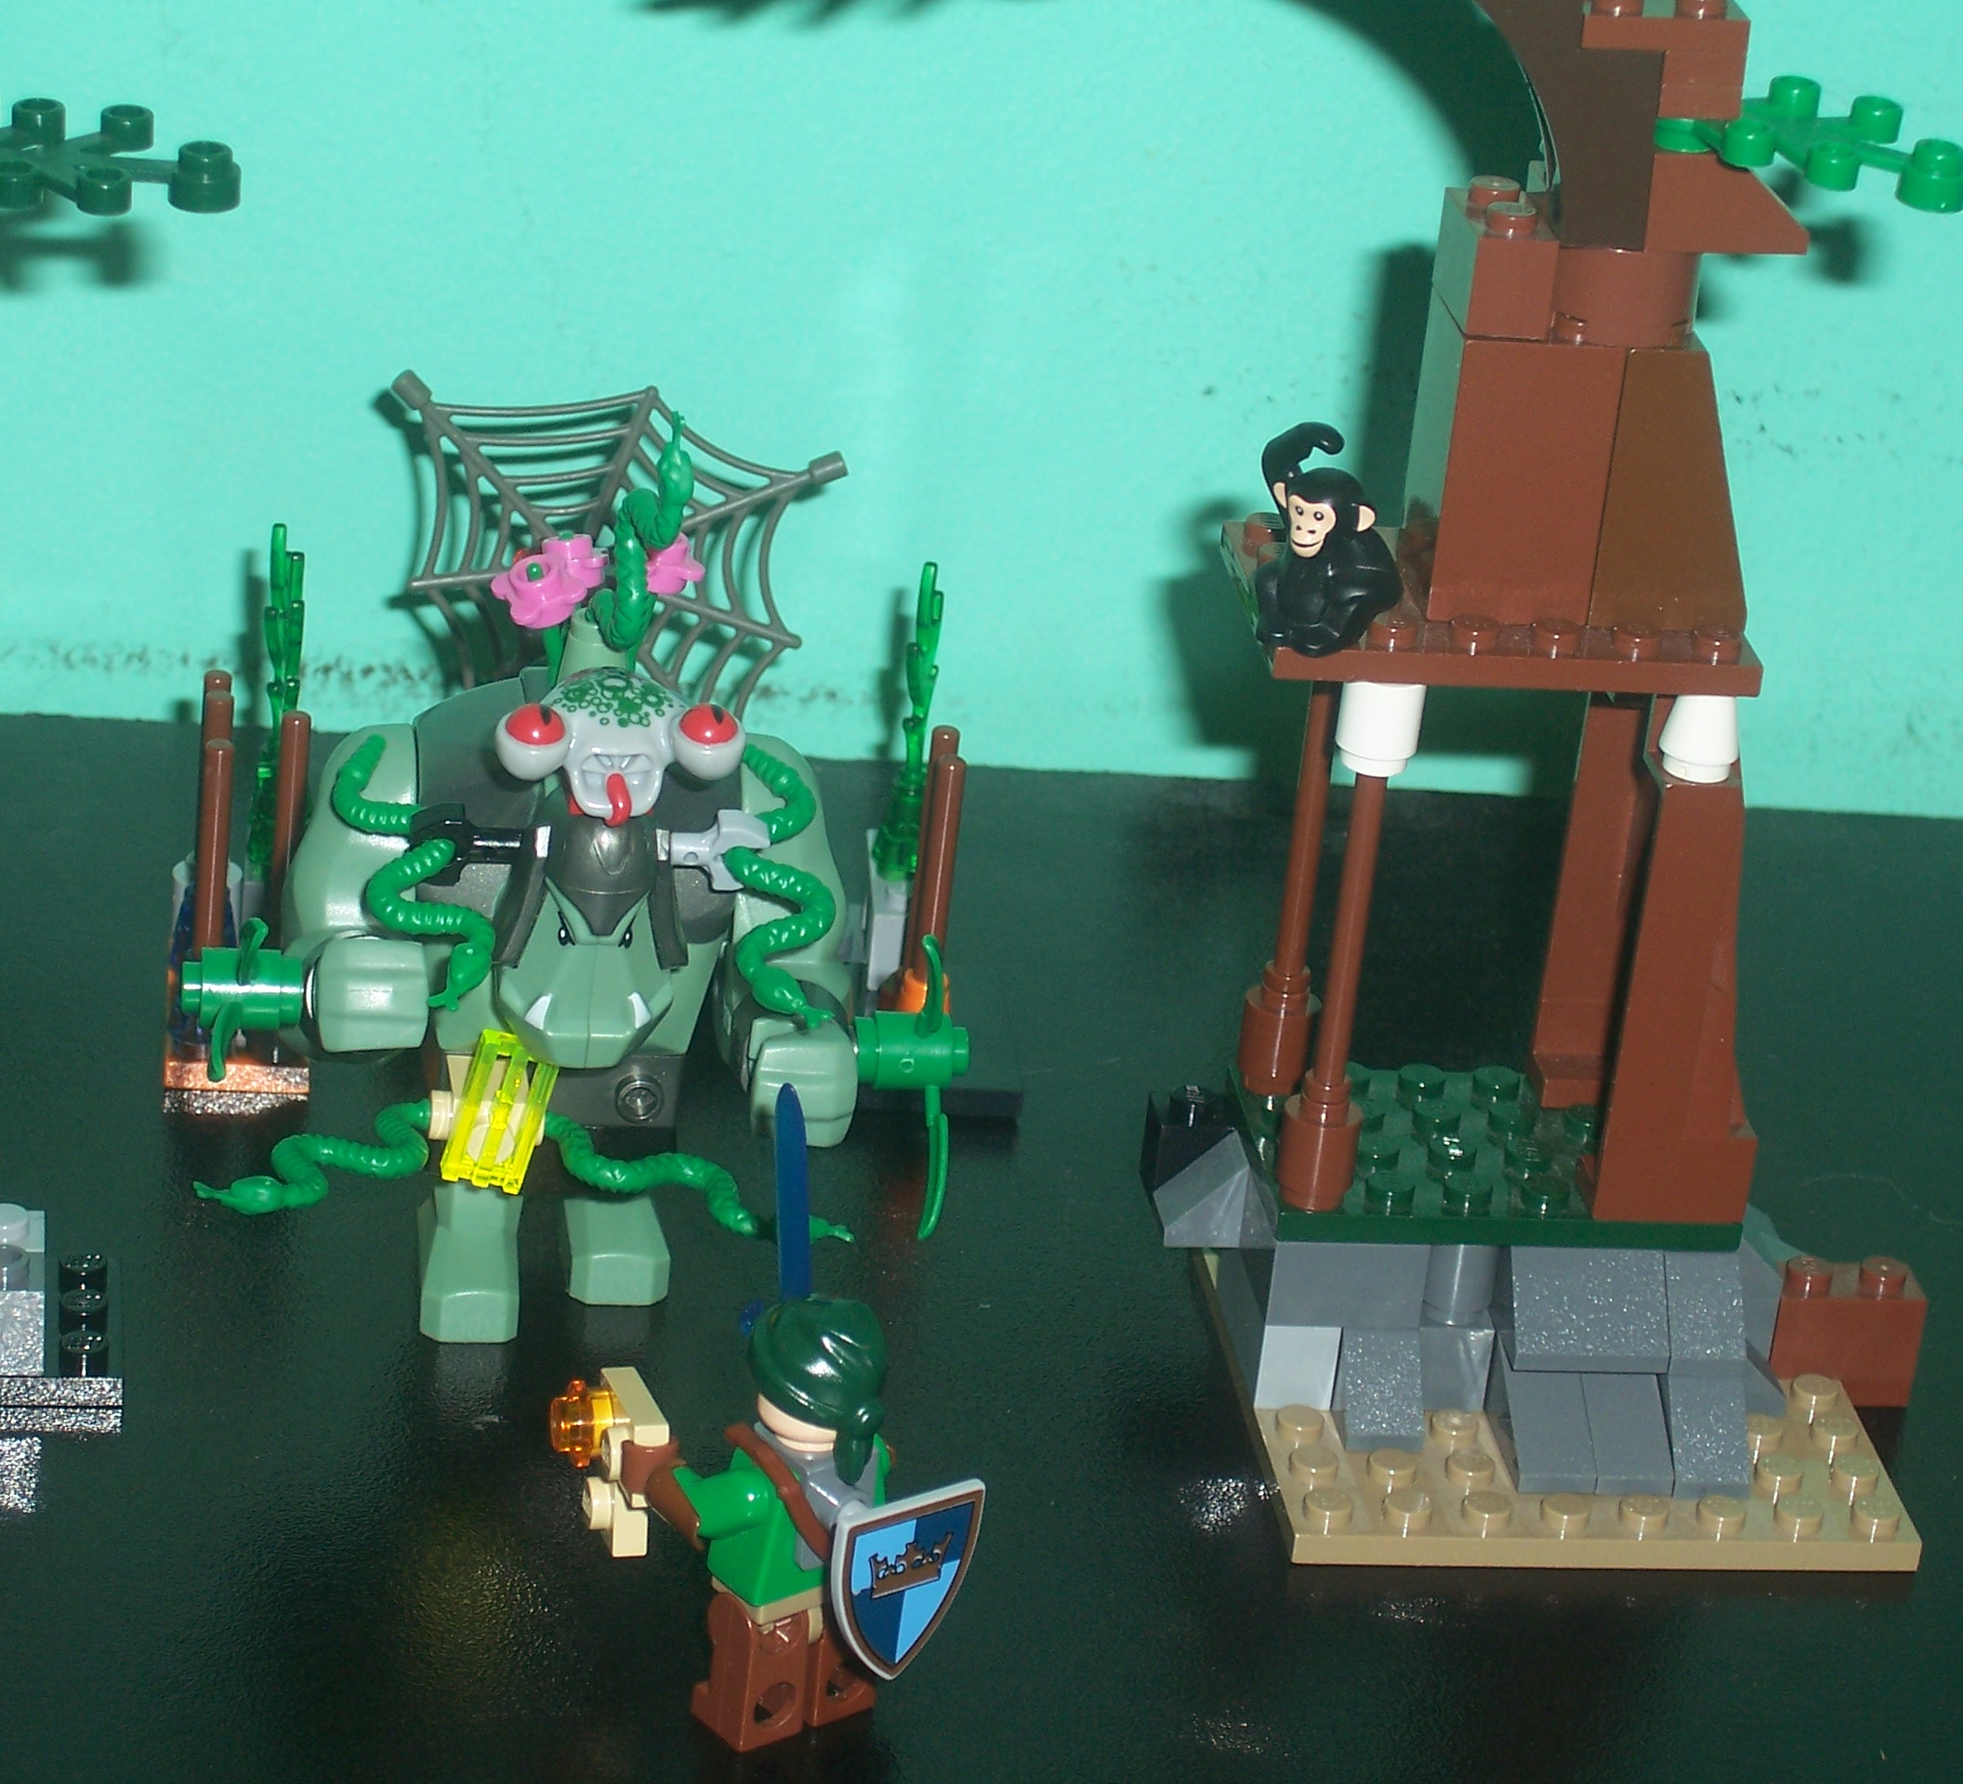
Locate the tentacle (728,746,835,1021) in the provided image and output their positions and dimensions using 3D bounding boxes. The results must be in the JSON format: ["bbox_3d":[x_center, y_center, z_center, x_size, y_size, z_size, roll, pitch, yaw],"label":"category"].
[{"bbox_3d":[-0.020,-0.001,0.547,0.011,0.005,0.041,-13,42,0],"label":"tentacle"}]

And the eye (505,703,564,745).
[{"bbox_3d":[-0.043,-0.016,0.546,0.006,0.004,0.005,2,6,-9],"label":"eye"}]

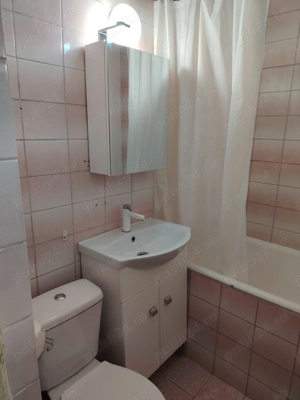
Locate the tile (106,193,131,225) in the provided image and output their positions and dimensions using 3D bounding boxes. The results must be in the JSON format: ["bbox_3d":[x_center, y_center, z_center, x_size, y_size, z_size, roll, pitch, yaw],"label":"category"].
[{"bbox_3d":[-0.180,0.040,1.575,0.010,0.150,0.200,13,19,40],"label":"tile"}]

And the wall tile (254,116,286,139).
[{"bbox_3d":[0.822,-0.493,1.893,0.200,0.150,0.010,13,19,41],"label":"wall tile"}]

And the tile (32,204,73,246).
[{"bbox_3d":[-0.452,0.110,1.294,0.010,0.150,0.200,13,19,41],"label":"tile"}]

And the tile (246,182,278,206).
[{"bbox_3d":[0.815,-0.047,2.005,0.200,0.150,0.010,13,19,41],"label":"tile"}]

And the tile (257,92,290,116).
[{"bbox_3d":[0.824,-0.642,1.855,0.200,0.150,0.010,13,19,41],"label":"tile"}]

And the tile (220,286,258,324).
[{"bbox_3d":[0.466,0.547,1.464,0.200,0.150,0.010,13,19,41],"label":"tile"}]

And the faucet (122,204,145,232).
[{"bbox_3d":[-0.090,0.109,1.495,0.155,0.152,0.048,13,19,40],"label":"faucet"}]

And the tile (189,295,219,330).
[{"bbox_3d":[0.307,0.654,1.617,0.200,0.150,0.010,13,19,40],"label":"tile"}]

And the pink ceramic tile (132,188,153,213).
[{"bbox_3d":[-0.046,0.005,1.718,0.010,0.150,0.198,13,19,40],"label":"pink ceramic tile"}]

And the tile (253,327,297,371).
[{"bbox_3d":[0.606,0.724,1.357,0.198,0.150,0.010,13,19,40],"label":"tile"}]

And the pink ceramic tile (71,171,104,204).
[{"bbox_3d":[-0.314,-0.073,1.400,0.010,0.150,0.200,13,19,41],"label":"pink ceramic tile"}]

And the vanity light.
[{"bbox_3d":[-0.099,-0.850,1.357,0.077,0.208,0.208,13,19,40],"label":"vanity light"}]

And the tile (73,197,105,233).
[{"bbox_3d":[-0.315,0.074,1.430,0.010,0.150,0.198,13,19,40],"label":"tile"}]

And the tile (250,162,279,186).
[{"bbox_3d":[0.810,-0.193,1.949,0.200,0.150,0.010,13,19,40],"label":"tile"}]

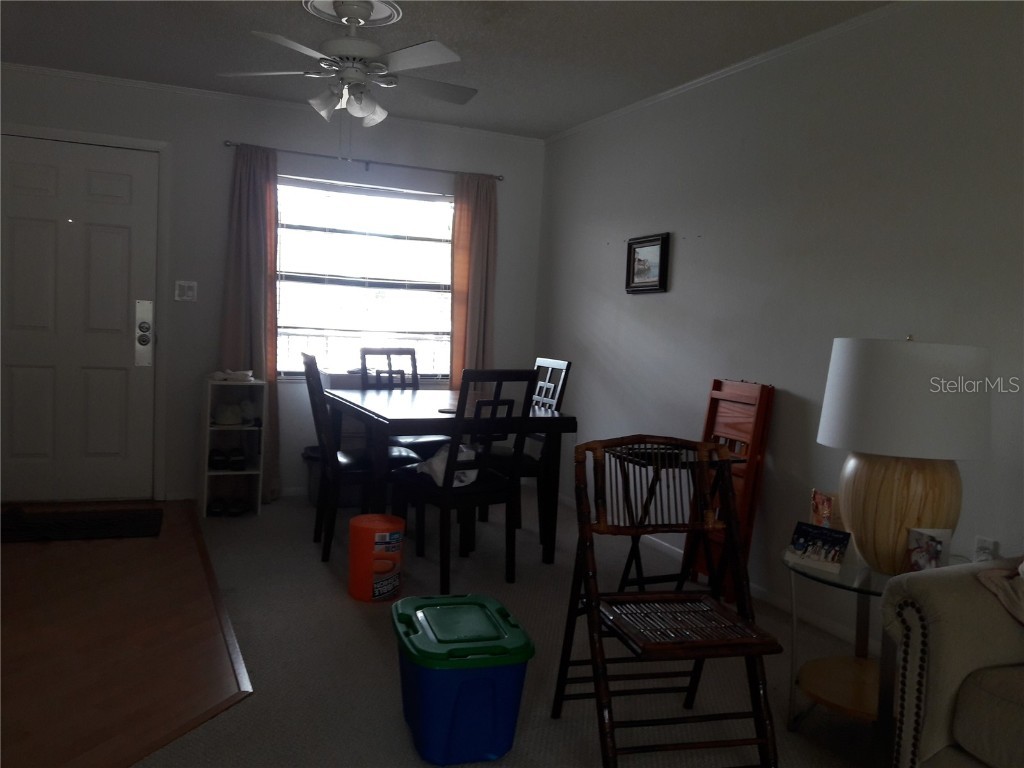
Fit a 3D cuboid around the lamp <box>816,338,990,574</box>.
[{"bbox_3d":[1.142,0.222,2.462,0.455,0.695,0.455,1,5,-24],"label":"lamp"}]

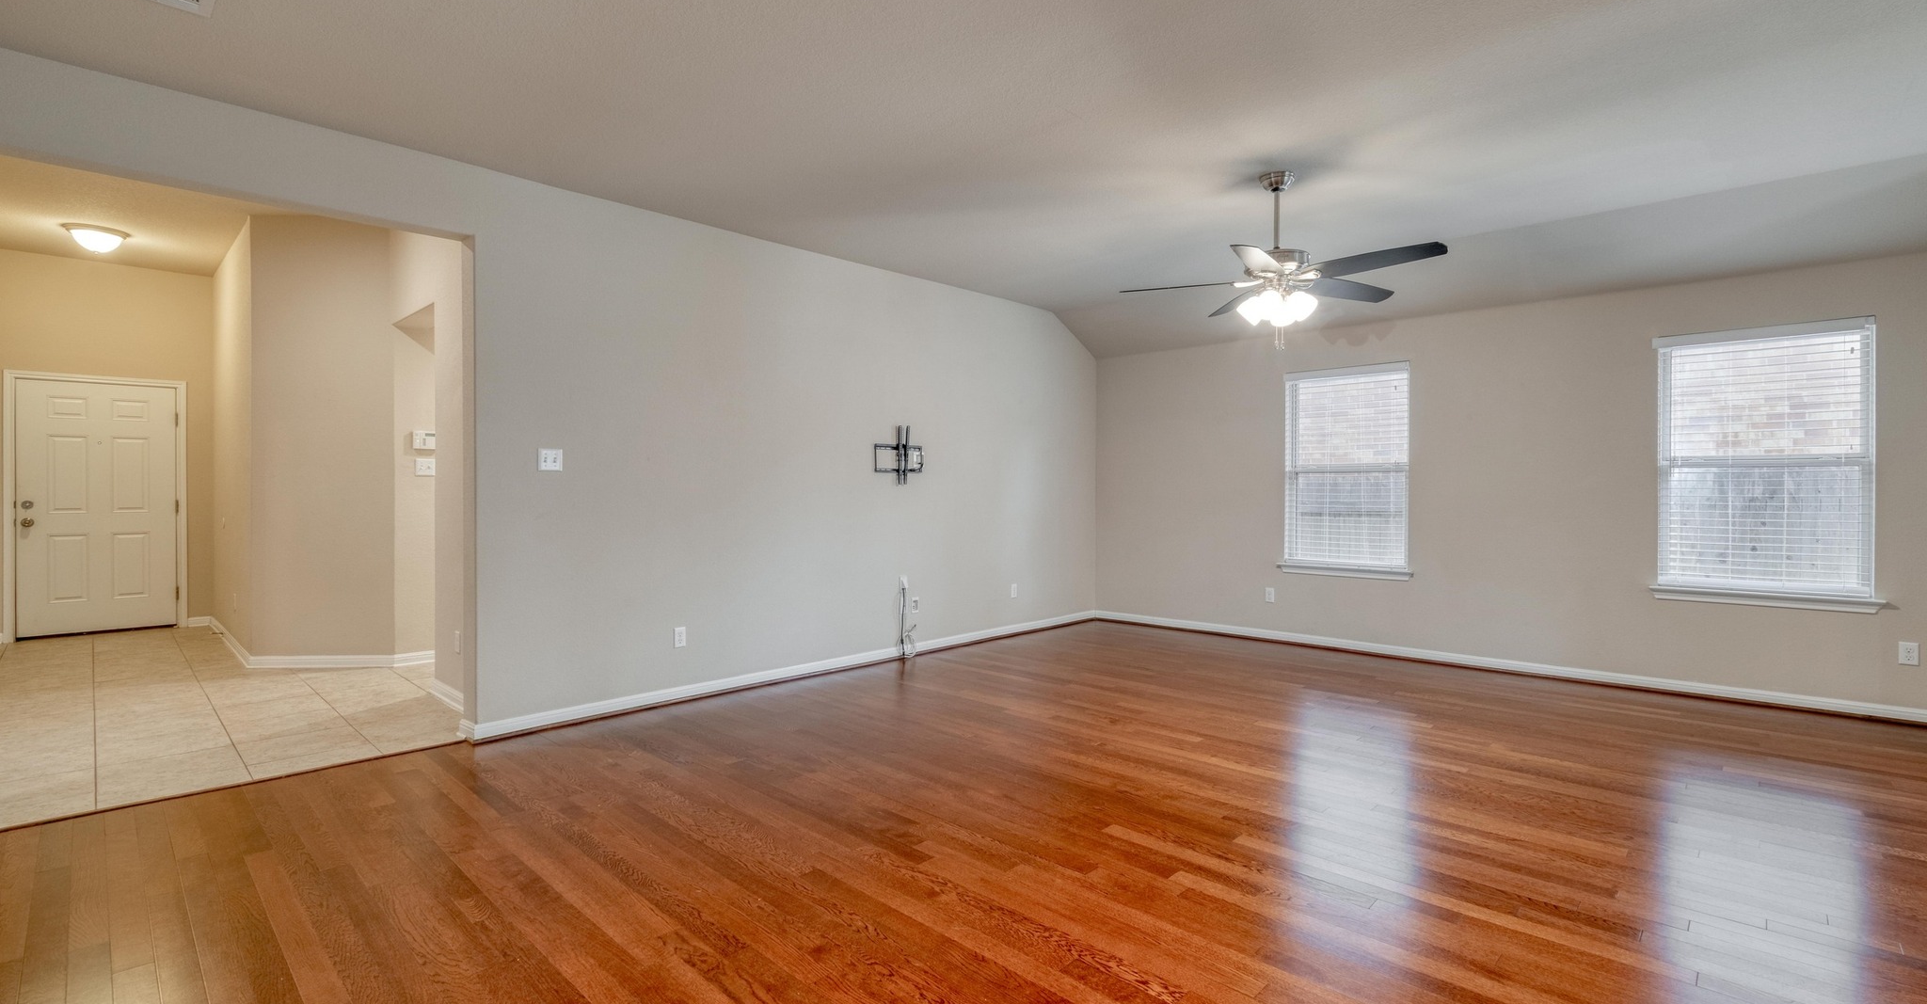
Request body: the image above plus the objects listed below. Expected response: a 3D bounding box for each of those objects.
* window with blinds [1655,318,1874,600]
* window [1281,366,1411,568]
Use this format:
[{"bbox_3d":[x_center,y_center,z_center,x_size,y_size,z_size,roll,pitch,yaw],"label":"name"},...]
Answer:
[{"bbox_3d":[4.448,-0.228,4.497,0.873,1.465,0.100,1,1,44],"label":"window with blinds"},{"bbox_3d":[2.873,-0.254,6.034,0.891,1.486,0.100,1,1,44],"label":"window"}]

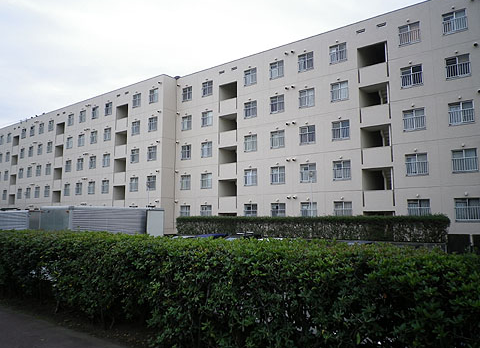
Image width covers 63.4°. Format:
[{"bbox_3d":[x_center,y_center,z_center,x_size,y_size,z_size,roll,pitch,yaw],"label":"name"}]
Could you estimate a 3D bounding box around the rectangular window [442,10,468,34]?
[{"bbox_3d":[12.361,-8.723,22.318,1.206,1.246,0.150,-5,-8,37],"label":"rectangular window"}]

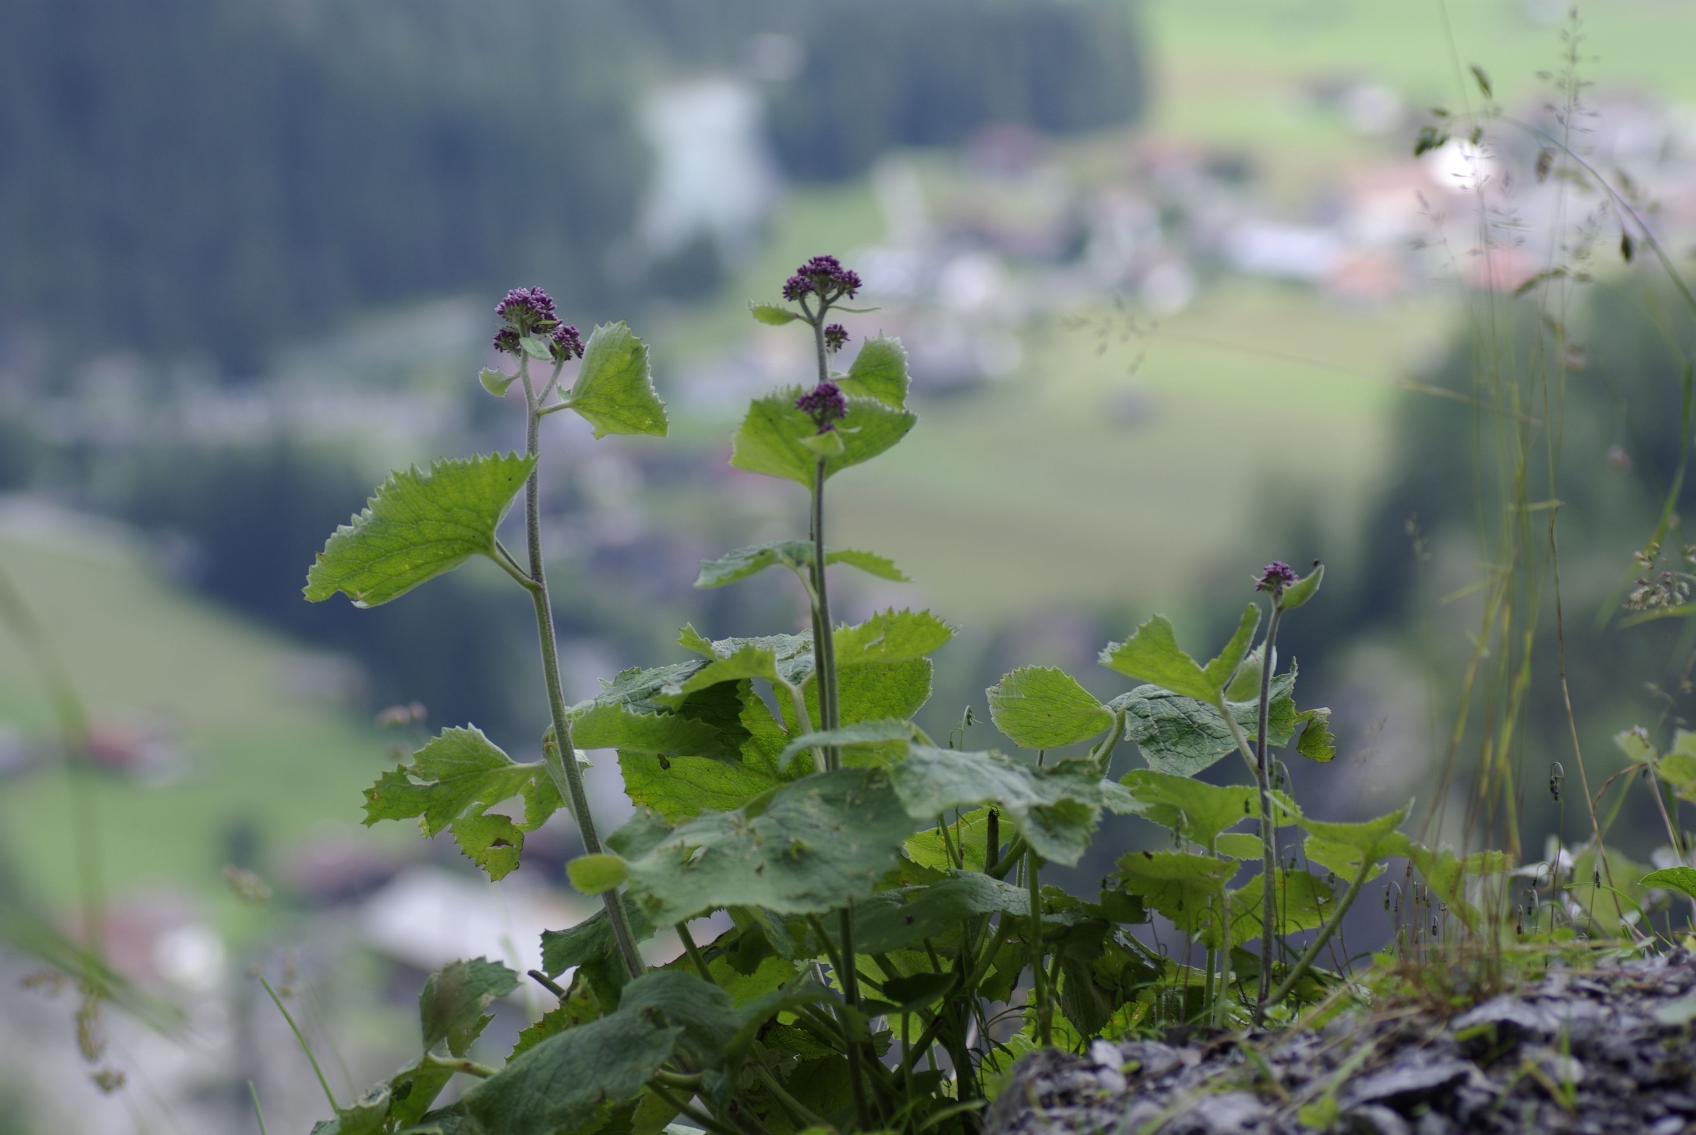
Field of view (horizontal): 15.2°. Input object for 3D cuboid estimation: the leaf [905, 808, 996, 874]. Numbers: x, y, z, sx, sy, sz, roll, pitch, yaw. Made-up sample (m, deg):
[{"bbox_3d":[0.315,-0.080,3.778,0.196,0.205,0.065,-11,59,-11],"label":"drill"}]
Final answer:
[{"bbox_3d":[0.041,0.108,2.520,0.037,0.030,0.012,-7,29,11],"label":"leaf"}]

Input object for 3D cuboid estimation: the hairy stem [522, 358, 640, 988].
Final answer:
[{"bbox_3d":[-0.112,0.041,2.600,0.018,0.257,0.015,-10,6,0],"label":"hairy stem"}]

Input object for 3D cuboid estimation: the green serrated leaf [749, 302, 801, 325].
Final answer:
[{"bbox_3d":[-0.025,-0.088,2.200,0.018,0.009,0.010,-1,7,-6],"label":"green serrated leaf"}]

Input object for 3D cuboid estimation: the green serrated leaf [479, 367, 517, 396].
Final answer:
[{"bbox_3d":[-0.143,-0.076,2.600,0.015,0.012,0.010,0,7,0],"label":"green serrated leaf"}]

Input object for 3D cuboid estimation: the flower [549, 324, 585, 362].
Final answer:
[{"bbox_3d":[-0.115,-0.092,2.600,0.014,0.015,0.014,18,6,0],"label":"flower"}]

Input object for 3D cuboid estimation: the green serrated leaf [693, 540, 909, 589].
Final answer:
[{"bbox_3d":[-0.016,-0.001,2.210,0.074,0.018,0.048,0,7,0],"label":"green serrated leaf"}]

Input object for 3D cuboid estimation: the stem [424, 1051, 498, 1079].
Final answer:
[{"bbox_3d":[-0.163,0.210,2.680,0.035,0.007,0.006,18,0,6],"label":"stem"}]

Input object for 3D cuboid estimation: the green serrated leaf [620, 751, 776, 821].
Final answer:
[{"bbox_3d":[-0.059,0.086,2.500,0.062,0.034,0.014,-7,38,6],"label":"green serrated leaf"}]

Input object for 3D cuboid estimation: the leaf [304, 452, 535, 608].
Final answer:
[{"bbox_3d":[-0.148,-0.013,2.200,0.078,0.052,0.042,-1,7,-12],"label":"leaf"}]

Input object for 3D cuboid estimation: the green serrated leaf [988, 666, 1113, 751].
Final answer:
[{"bbox_3d":[0.088,0.061,2.760,0.055,0.046,0.012,11,36,-8],"label":"green serrated leaf"}]

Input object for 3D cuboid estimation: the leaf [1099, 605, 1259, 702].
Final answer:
[{"bbox_3d":[0.141,0.037,2.710,0.070,0.030,0.050,-27,-41,24],"label":"leaf"}]

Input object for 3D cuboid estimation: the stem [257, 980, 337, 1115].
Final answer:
[{"bbox_3d":[-0.191,0.166,2.220,0.003,0.054,0.003,-29,-1,0],"label":"stem"}]

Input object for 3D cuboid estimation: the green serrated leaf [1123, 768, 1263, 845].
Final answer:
[{"bbox_3d":[0.144,0.099,2.630,0.062,0.028,0.045,0,10,0],"label":"green serrated leaf"}]

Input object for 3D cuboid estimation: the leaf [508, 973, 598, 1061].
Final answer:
[{"bbox_3d":[-0.100,0.155,2.190,0.036,0.032,0.035,-4,8,-30],"label":"leaf"}]

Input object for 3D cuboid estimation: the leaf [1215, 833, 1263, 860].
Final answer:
[{"bbox_3d":[0.164,0.116,2.650,0.021,0.011,0.016,0,10,0],"label":"leaf"}]

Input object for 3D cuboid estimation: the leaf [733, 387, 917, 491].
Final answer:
[{"bbox_3d":[-0.010,-0.050,2.500,0.071,0.040,0.018,0,30,0],"label":"leaf"}]

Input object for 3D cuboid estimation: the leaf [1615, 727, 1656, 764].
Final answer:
[{"bbox_3d":[0.356,0.081,2.880,0.021,0.008,0.018,19,-45,-29],"label":"leaf"}]

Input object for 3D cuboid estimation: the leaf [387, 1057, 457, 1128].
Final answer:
[{"bbox_3d":[-0.172,0.211,2.560,0.028,0.029,0.028,4,11,22],"label":"leaf"}]

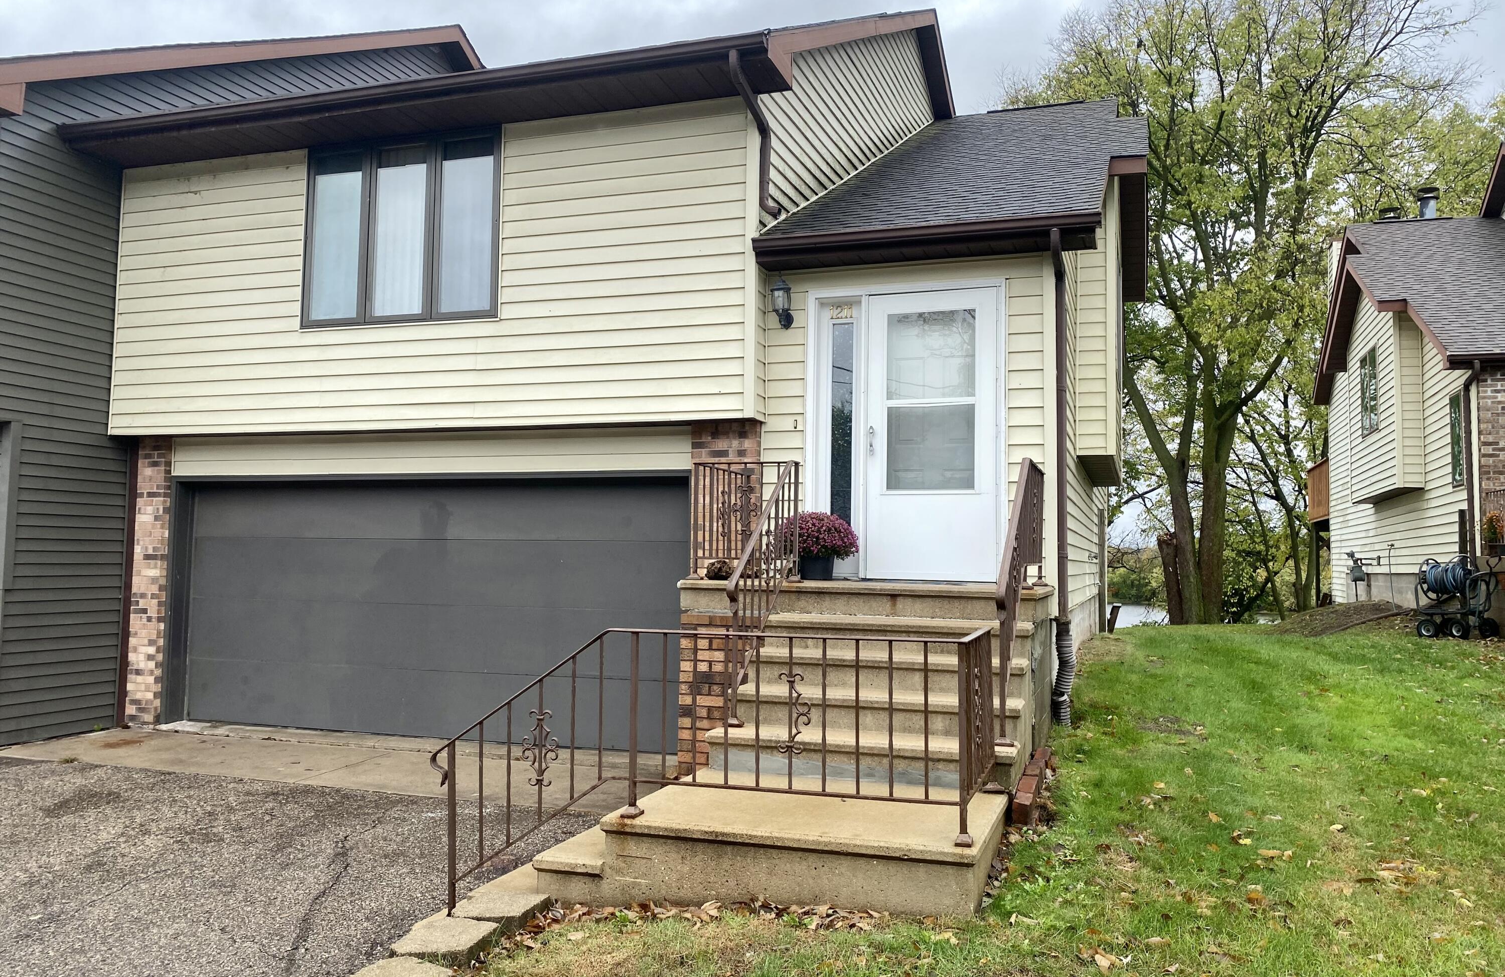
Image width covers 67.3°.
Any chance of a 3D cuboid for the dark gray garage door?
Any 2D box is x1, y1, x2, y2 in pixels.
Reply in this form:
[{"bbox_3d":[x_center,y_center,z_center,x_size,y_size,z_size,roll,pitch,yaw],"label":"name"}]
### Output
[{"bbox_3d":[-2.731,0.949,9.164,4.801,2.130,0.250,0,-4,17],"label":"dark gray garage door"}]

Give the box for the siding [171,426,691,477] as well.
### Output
[{"bbox_3d":[-2.747,-0.295,9.138,4.801,0.350,0.060,0,-4,17],"label":"siding"}]

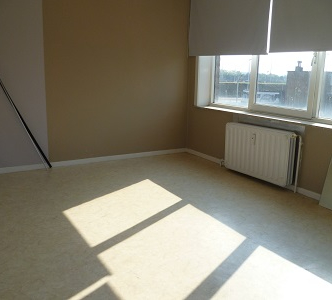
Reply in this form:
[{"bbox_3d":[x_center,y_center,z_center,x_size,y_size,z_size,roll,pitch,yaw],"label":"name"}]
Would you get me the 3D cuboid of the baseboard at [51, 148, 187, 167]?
[{"bbox_3d":[-0.640,0.103,5.180,2.328,0.082,0.022,-6,15,-31],"label":"baseboard"}]

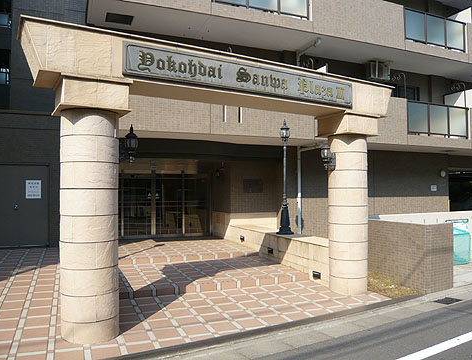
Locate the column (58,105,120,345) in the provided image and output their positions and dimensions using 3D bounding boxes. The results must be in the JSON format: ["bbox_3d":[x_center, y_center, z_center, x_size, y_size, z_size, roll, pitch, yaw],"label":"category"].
[{"bbox_3d":[-1.780,0.537,4.745,0.670,2.670,0.670,1,-1,-29],"label":"column"}]

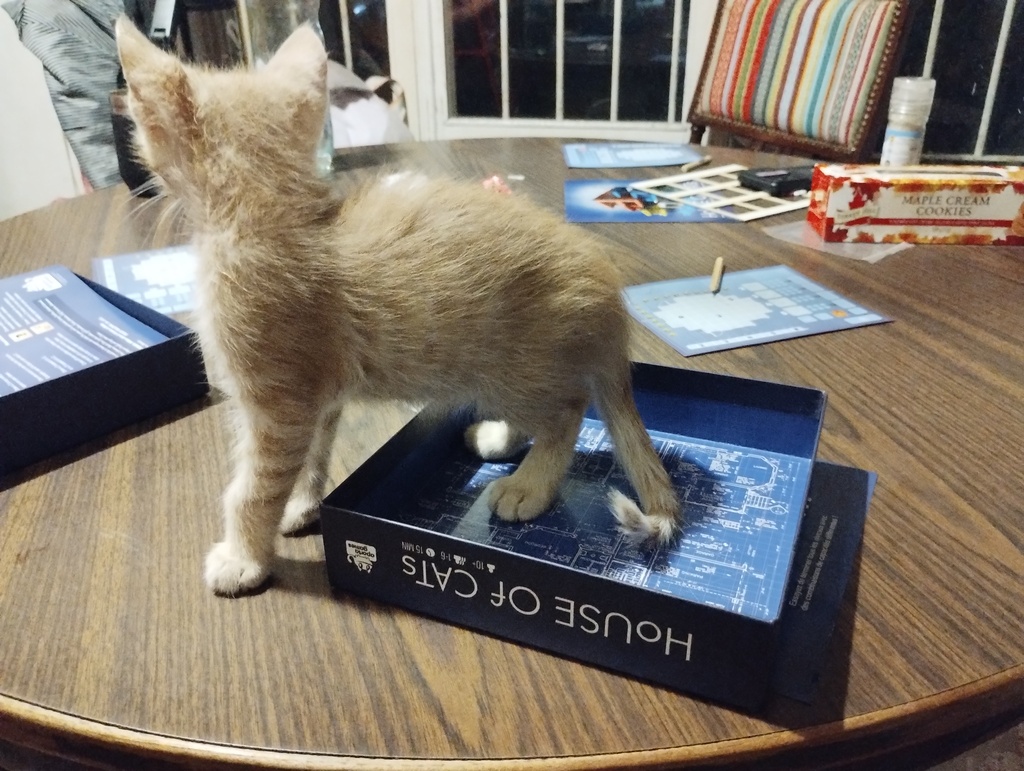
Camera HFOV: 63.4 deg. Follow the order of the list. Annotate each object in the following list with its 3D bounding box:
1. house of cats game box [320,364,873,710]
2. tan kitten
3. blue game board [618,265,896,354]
[{"bbox_3d":[0.040,0.045,0.386,0.182,0.043,0.176,10,29,22],"label":"house of cats game box"},{"bbox_3d":[-0.033,-0.033,0.345,0.210,0.222,0.100,-7,28,-9],"label":"tan kitten"},{"bbox_3d":[0.176,-0.063,0.628,0.160,0.004,0.134,-10,28,-14],"label":"blue game board"}]

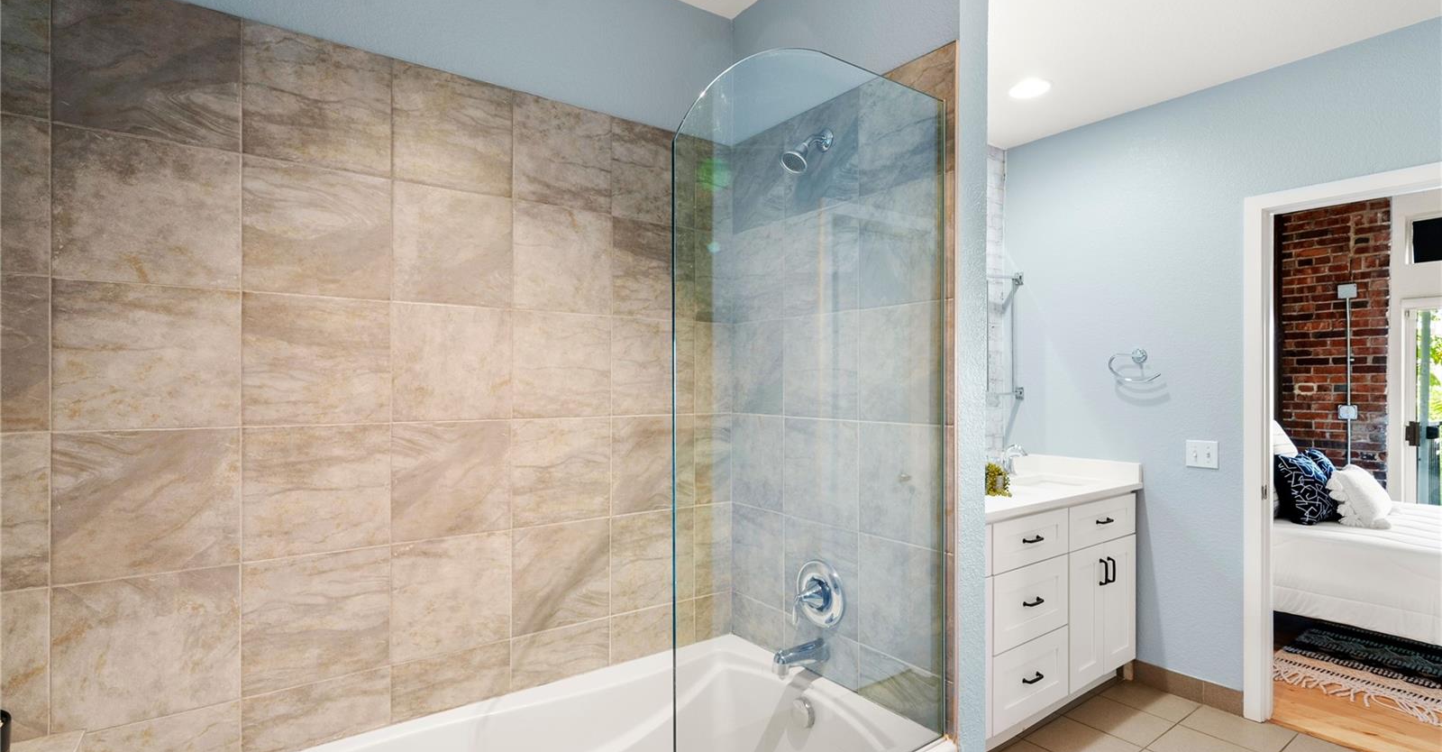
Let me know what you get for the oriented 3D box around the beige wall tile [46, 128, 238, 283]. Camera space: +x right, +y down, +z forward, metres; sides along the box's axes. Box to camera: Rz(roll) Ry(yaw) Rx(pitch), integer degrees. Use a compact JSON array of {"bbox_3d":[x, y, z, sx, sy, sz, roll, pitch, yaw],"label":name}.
[{"bbox_3d":[-1.208,-0.344,1.360,0.302,0.302,0.010,0,-1,-36],"label":"beige wall tile"}]

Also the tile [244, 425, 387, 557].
[{"bbox_3d":[-0.961,0.270,1.534,0.302,0.302,0.010,0,-1,-36],"label":"tile"}]

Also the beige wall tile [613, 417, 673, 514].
[{"bbox_3d":[-0.217,0.277,2.066,0.301,0.305,0.010,0,-1,-35],"label":"beige wall tile"}]

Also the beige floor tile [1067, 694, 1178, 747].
[{"bbox_3d":[1.639,1.408,2.633,0.302,0.010,0.302,0,-1,-35],"label":"beige floor tile"}]

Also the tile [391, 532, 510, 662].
[{"bbox_3d":[-0.716,0.580,1.712,0.301,0.303,0.011,0,0,-35],"label":"tile"}]

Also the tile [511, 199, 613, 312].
[{"bbox_3d":[-0.463,-0.340,1.889,0.301,0.303,0.011,0,0,-35],"label":"tile"}]

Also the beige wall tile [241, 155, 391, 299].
[{"bbox_3d":[-0.950,-0.340,1.525,0.300,0.302,0.010,0,-1,-36],"label":"beige wall tile"}]

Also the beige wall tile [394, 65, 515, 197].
[{"bbox_3d":[-0.710,-0.649,1.715,0.301,0.303,0.011,0,0,-35],"label":"beige wall tile"}]

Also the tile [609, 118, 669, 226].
[{"bbox_3d":[-0.211,-0.642,2.074,0.302,0.302,0.010,0,-1,-36],"label":"tile"}]

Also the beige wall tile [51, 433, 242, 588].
[{"bbox_3d":[-1.210,0.268,1.356,0.302,0.302,0.010,0,-1,-36],"label":"beige wall tile"}]

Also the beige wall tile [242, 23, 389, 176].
[{"bbox_3d":[-0.958,-0.648,1.540,0.302,0.302,0.010,0,-1,-36],"label":"beige wall tile"}]

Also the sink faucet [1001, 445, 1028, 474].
[{"bbox_3d":[1.405,0.406,3.051,0.070,0.150,0.130,0,-1,-35],"label":"sink faucet"}]

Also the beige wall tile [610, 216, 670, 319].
[{"bbox_3d":[-0.212,-0.336,2.072,0.302,0.302,0.010,0,-1,-36],"label":"beige wall tile"}]

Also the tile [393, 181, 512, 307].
[{"bbox_3d":[-0.711,-0.342,1.714,0.301,0.303,0.011,0,0,-35],"label":"tile"}]

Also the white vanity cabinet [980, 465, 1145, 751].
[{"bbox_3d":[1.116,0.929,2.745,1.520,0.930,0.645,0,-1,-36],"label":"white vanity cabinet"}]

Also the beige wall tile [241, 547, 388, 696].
[{"bbox_3d":[-0.964,0.578,1.537,0.301,0.303,0.011,0,0,-35],"label":"beige wall tile"}]

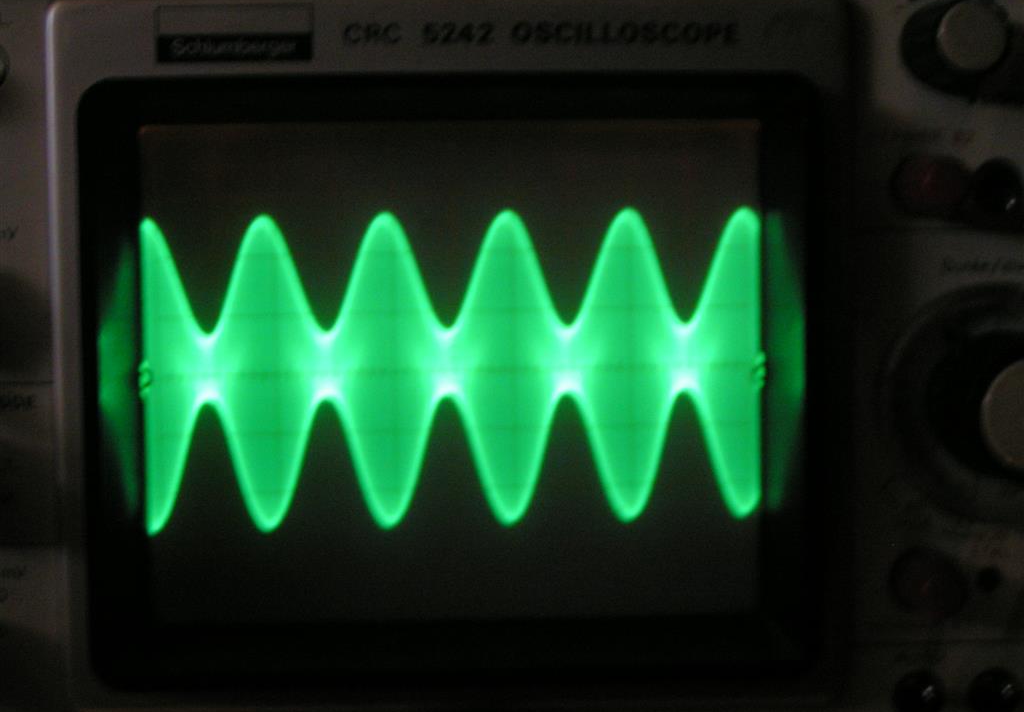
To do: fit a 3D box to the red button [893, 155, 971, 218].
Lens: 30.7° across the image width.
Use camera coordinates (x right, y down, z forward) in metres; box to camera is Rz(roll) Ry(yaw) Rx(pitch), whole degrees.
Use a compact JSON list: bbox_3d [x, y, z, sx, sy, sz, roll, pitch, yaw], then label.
[{"bbox_3d":[0.066,-0.027,0.292,0.010,0.010,0.009,-1,5,-1],"label":"red button"}]

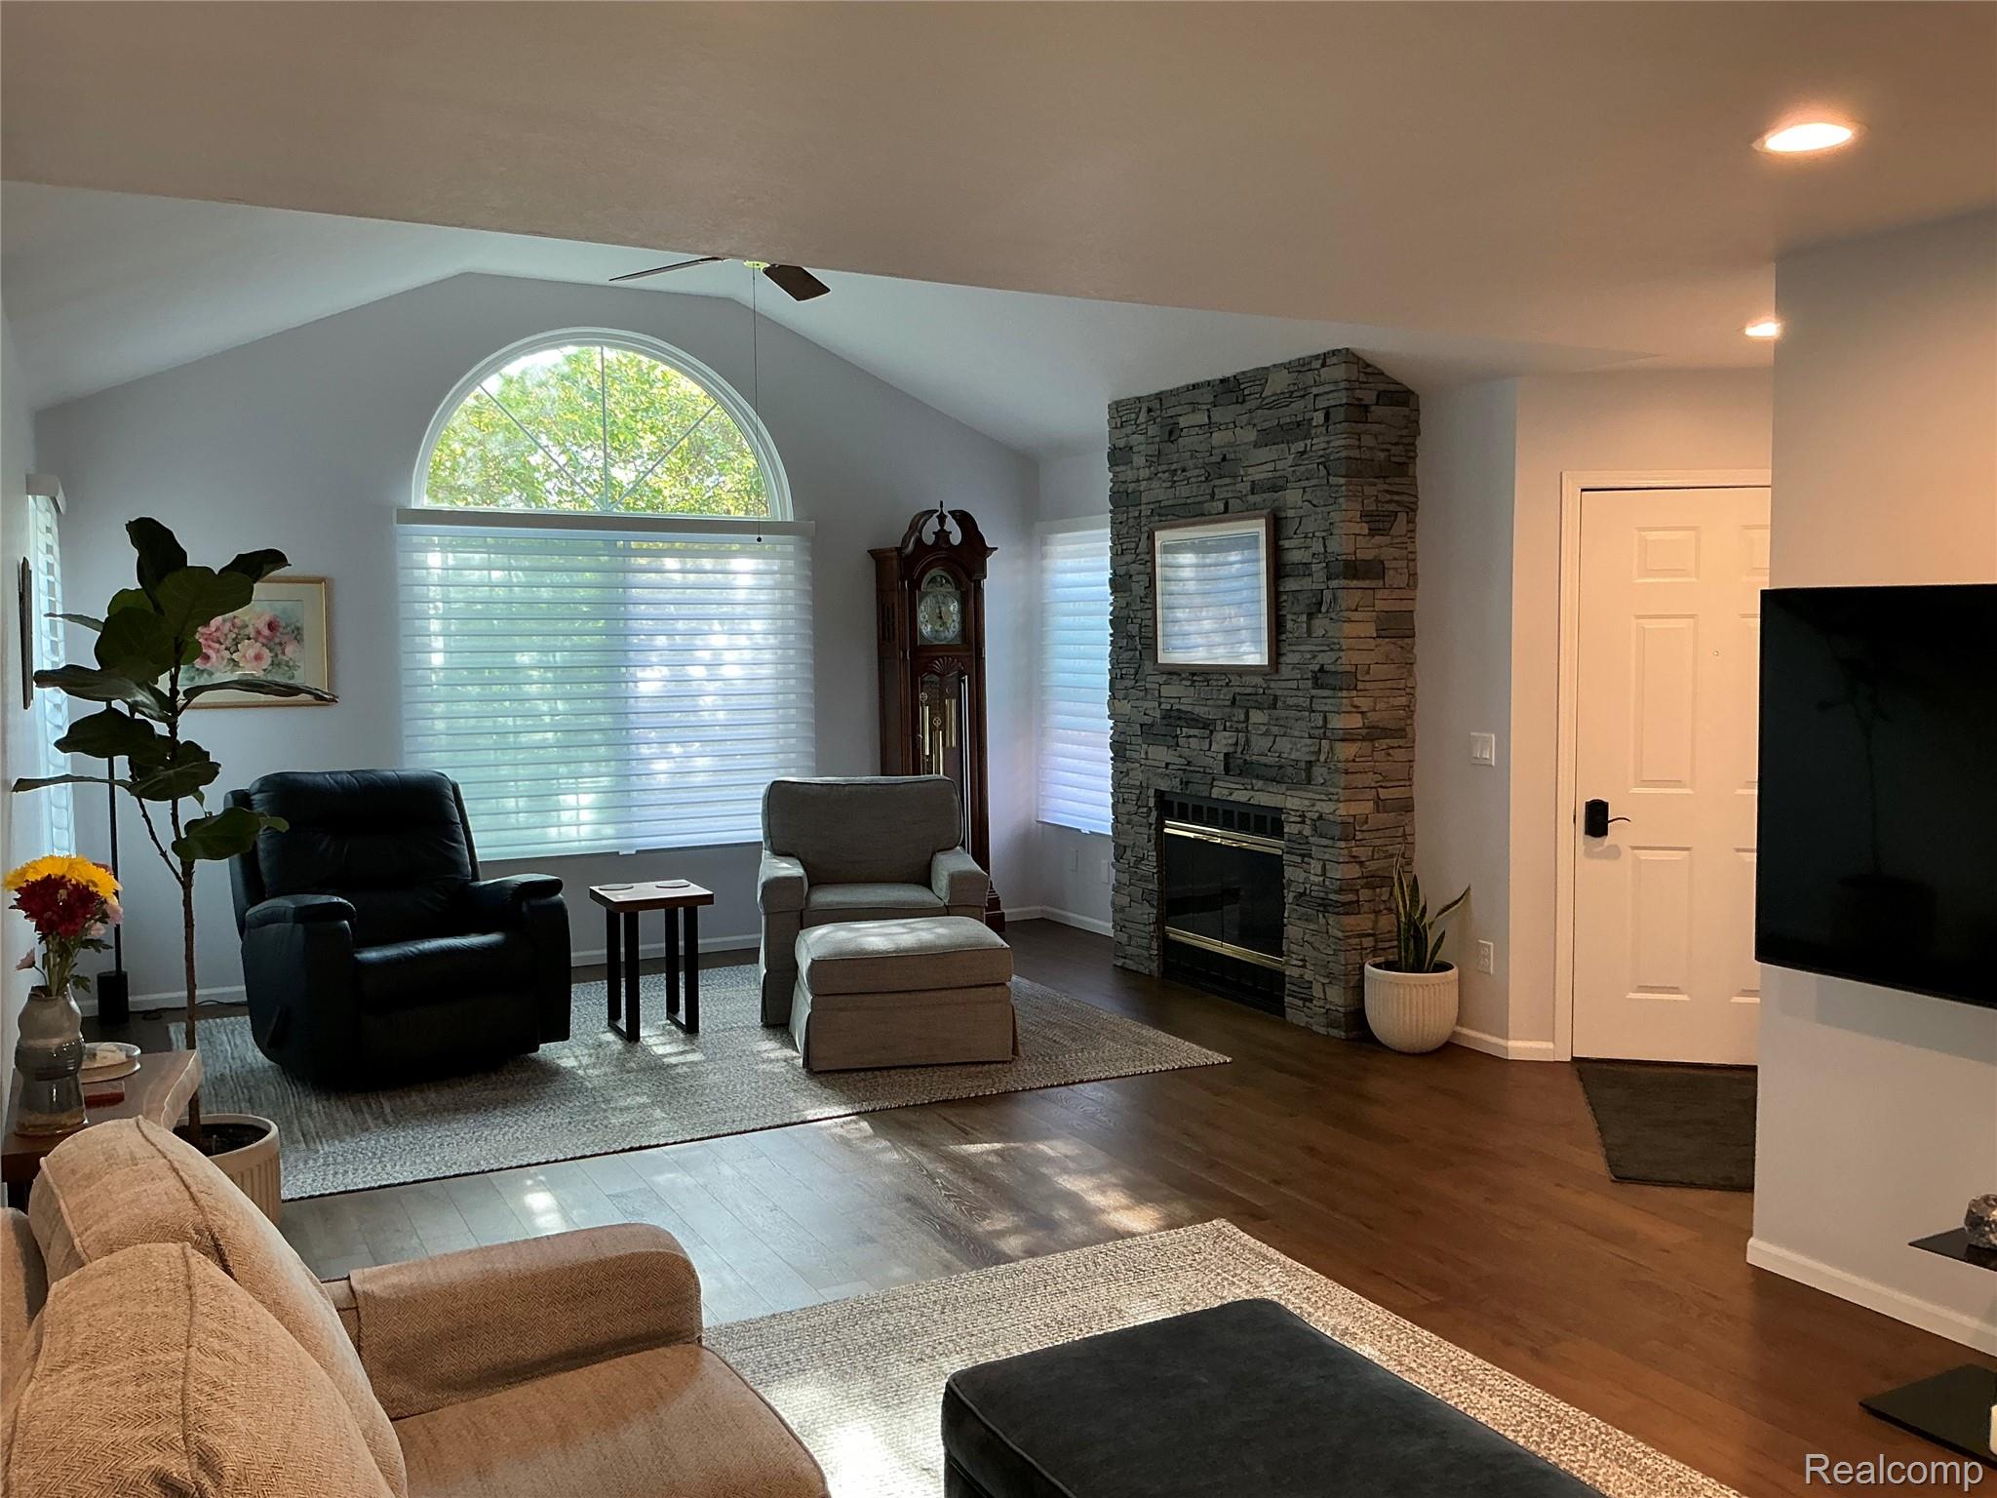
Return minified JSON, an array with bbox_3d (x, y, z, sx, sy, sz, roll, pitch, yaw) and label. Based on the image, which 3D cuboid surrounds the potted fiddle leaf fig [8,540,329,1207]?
[{"bbox_3d":[-1.921,0.377,3.824,0.680,1.825,0.620,-3,4,-28],"label":"potted fiddle leaf fig"}]

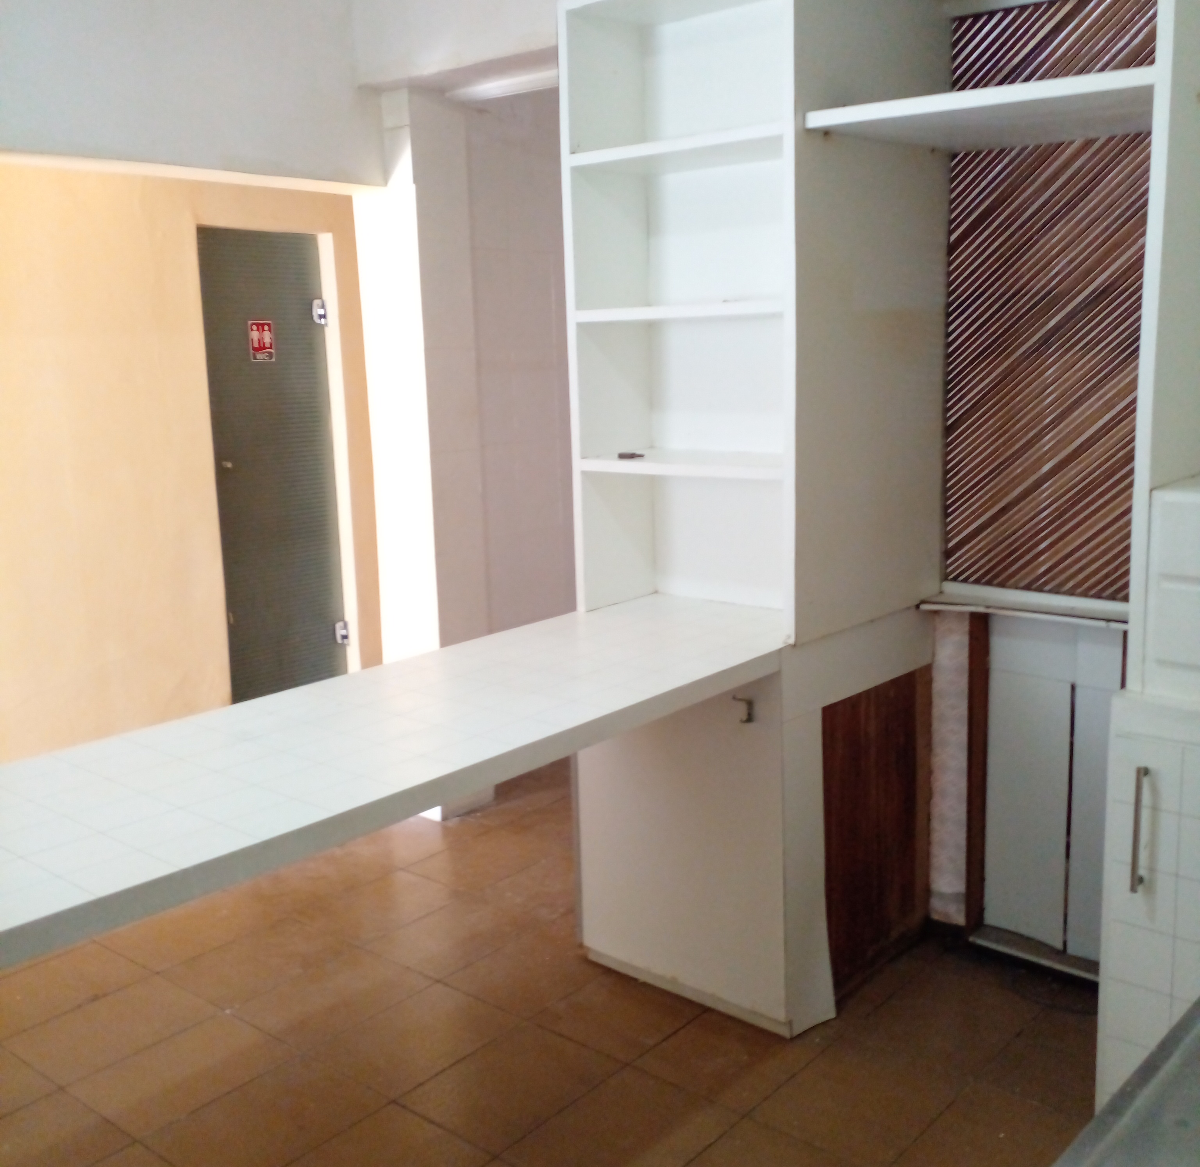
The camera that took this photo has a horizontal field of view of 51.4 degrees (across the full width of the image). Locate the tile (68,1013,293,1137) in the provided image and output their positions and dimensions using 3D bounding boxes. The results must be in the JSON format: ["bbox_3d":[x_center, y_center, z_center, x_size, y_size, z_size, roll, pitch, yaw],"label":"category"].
[{"bbox_3d":[-0.903,1.068,2.727,0.298,0.010,0.399,7,13,40],"label":"tile"}]

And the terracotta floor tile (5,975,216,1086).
[{"bbox_3d":[-1.129,1.025,2.897,0.282,0.012,0.384,7,13,40],"label":"terracotta floor tile"}]

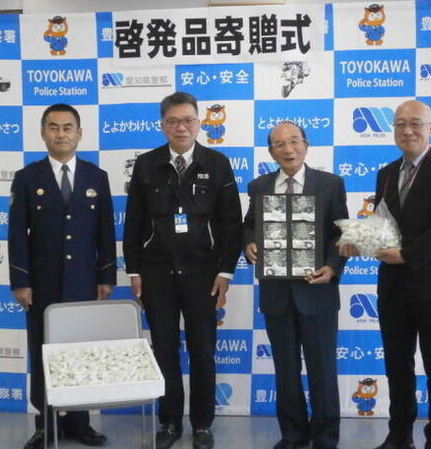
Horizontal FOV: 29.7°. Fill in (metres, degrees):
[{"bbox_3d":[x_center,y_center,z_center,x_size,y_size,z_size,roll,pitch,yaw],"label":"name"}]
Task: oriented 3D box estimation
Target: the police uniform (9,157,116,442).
[{"bbox_3d":[-0.768,0.358,4.071,0.543,1.393,0.306,-1,5,-14],"label":"police uniform"}]

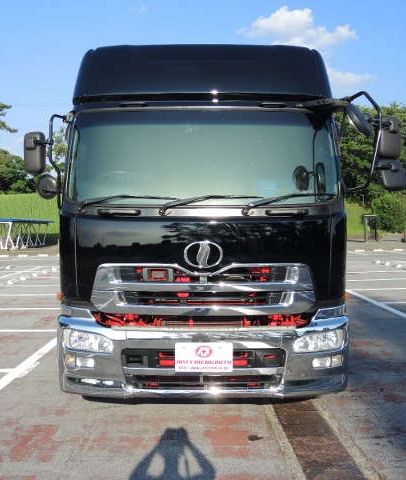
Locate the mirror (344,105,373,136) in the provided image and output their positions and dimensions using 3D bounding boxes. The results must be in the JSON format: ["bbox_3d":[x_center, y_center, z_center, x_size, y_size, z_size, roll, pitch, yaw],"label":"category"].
[{"bbox_3d":[1.266,-0.970,4.200,0.100,0.300,0.220,-36,0,11],"label":"mirror"}]

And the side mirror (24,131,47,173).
[{"bbox_3d":[-1.430,-0.739,4.420,0.180,0.355,0.100,0,1,6],"label":"side mirror"}]

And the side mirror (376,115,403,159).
[{"bbox_3d":[1.546,-0.843,4.280,0.185,0.355,0.100,0,2,-7],"label":"side mirror"}]

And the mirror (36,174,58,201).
[{"bbox_3d":[-1.332,-0.448,4.420,0.200,0.210,0.080,1,2,24],"label":"mirror"}]

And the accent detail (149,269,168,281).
[{"bbox_3d":[-0.354,0.282,4.170,0.135,0.092,0.050,0,1,0],"label":"accent detail"}]

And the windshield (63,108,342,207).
[{"bbox_3d":[0.003,-0.700,4.360,2.300,0.830,0.380,0,1,0],"label":"windshield"}]

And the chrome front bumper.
[{"bbox_3d":[0.003,0.912,4.290,2.480,0.700,0.500,0,1,0],"label":"chrome front bumper"}]

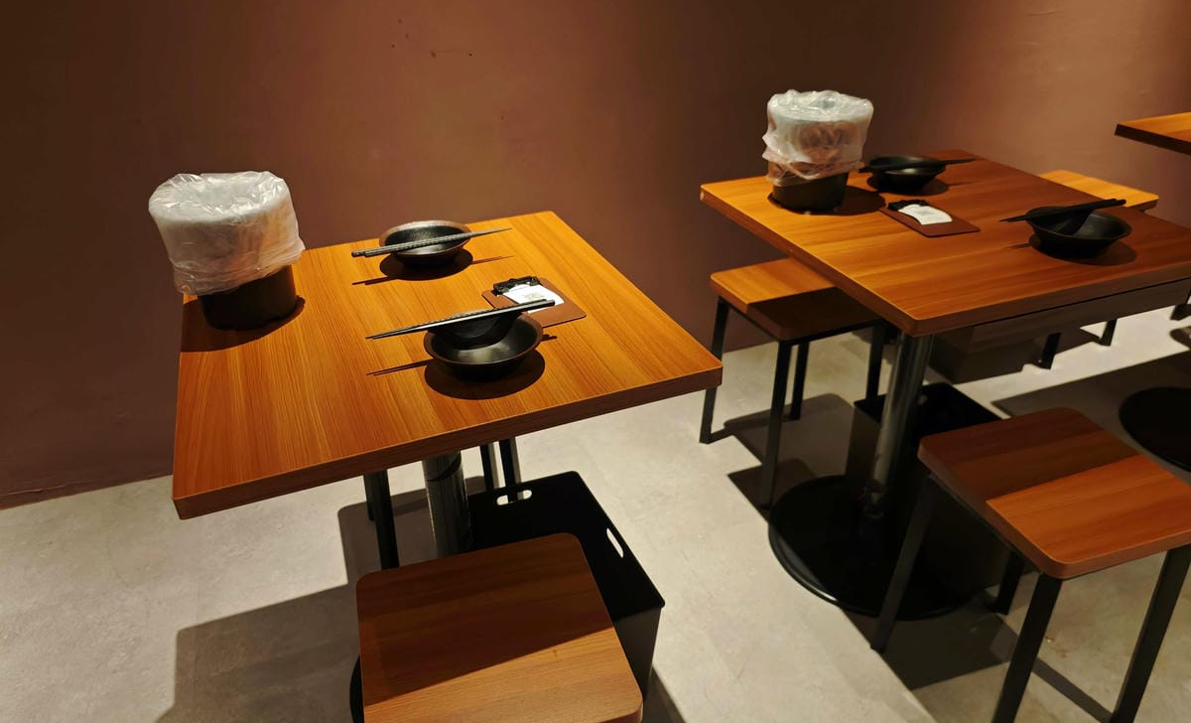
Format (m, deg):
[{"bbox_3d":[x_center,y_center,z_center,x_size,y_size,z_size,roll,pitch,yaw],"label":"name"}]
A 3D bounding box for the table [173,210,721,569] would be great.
[{"bbox_3d":[-0.233,0.252,1.282,0.601,0.750,0.606,-13,32,-19],"label":"table"}]

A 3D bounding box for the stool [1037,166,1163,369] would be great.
[{"bbox_3d":[1.379,-0.279,2.371,0.297,0.475,0.295,-15,33,-21],"label":"stool"}]

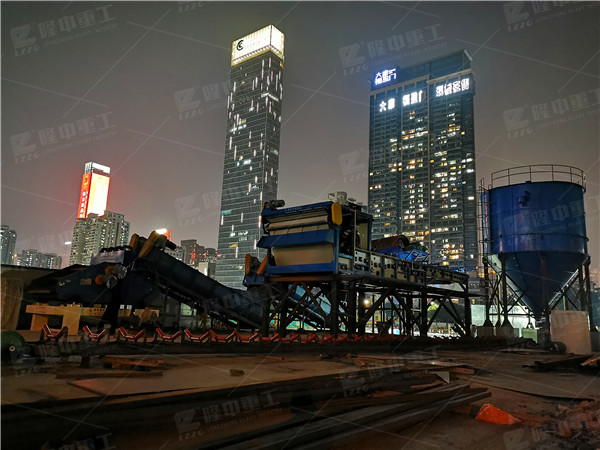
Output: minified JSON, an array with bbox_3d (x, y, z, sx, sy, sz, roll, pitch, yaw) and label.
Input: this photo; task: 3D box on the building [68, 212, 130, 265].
[{"bbox_3d":[-226.480,39.260,530.170,42.000,102.000,34.000,-6,-13,37],"label":"building"}]

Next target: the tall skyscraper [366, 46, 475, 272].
[{"bbox_3d":[93.930,-27.250,358.150,80.510,196.000,21.340,-6,-13,38],"label":"tall skyscraper"}]

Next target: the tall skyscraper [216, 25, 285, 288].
[{"bbox_3d":[-38.870,-44.440,366.520,43.340,222.000,17.160,-6,-13,37],"label":"tall skyscraper"}]

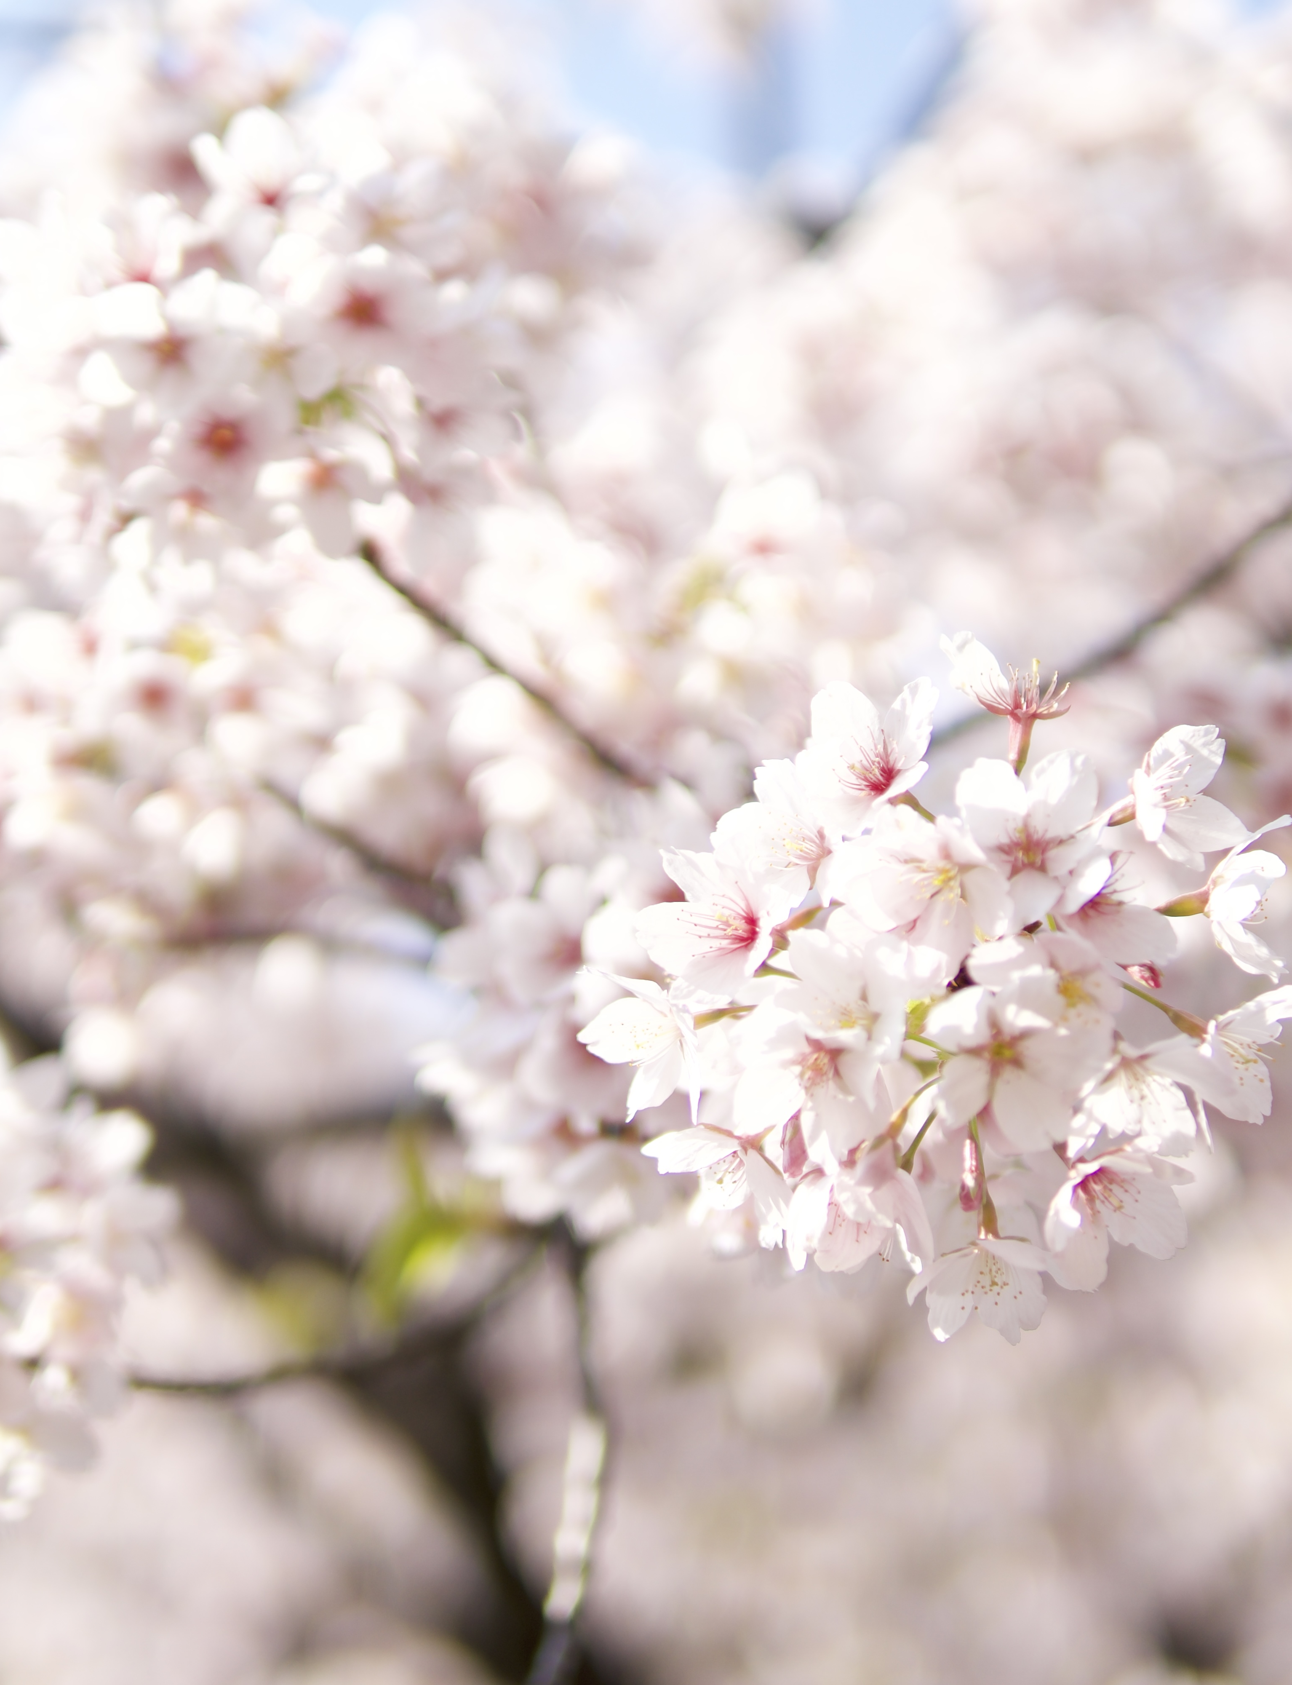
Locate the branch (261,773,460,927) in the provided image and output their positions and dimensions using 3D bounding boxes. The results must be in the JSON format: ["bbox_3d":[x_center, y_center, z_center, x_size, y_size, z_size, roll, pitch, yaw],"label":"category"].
[{"bbox_3d":[-0.092,0.003,1.010,0.085,0.010,0.010,37,0,-30],"label":"branch"}]

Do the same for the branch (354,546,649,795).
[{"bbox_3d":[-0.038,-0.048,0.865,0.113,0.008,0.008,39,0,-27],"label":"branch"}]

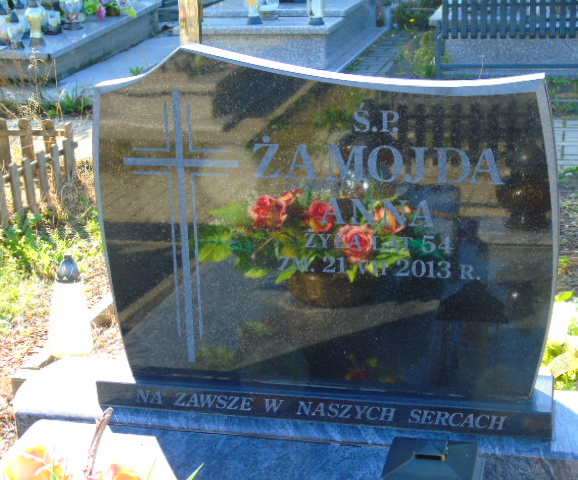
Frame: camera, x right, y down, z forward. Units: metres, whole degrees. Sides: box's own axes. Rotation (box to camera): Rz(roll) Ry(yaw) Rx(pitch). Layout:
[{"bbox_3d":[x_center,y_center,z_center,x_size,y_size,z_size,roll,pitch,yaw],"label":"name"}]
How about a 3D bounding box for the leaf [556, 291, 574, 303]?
[{"bbox_3d":[0.589,0.121,2.450,0.041,0.024,0.030,3,18,14],"label":"leaf"}]

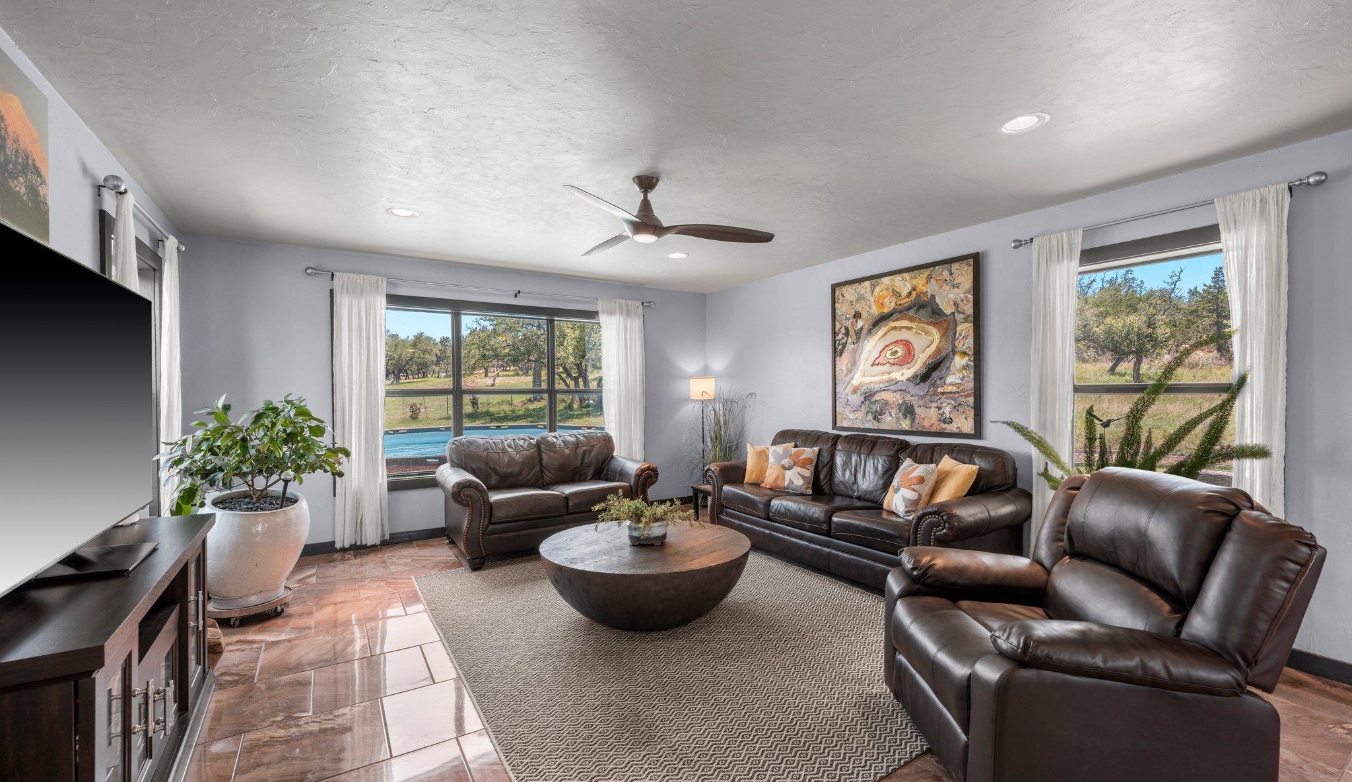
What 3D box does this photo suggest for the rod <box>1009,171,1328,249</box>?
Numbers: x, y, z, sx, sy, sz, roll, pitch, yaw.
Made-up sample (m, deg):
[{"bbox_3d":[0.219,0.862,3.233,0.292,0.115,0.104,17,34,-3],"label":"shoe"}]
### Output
[{"bbox_3d":[2.563,-0.936,2.896,0.120,0.090,1.300,0,0,-34],"label":"rod"}]

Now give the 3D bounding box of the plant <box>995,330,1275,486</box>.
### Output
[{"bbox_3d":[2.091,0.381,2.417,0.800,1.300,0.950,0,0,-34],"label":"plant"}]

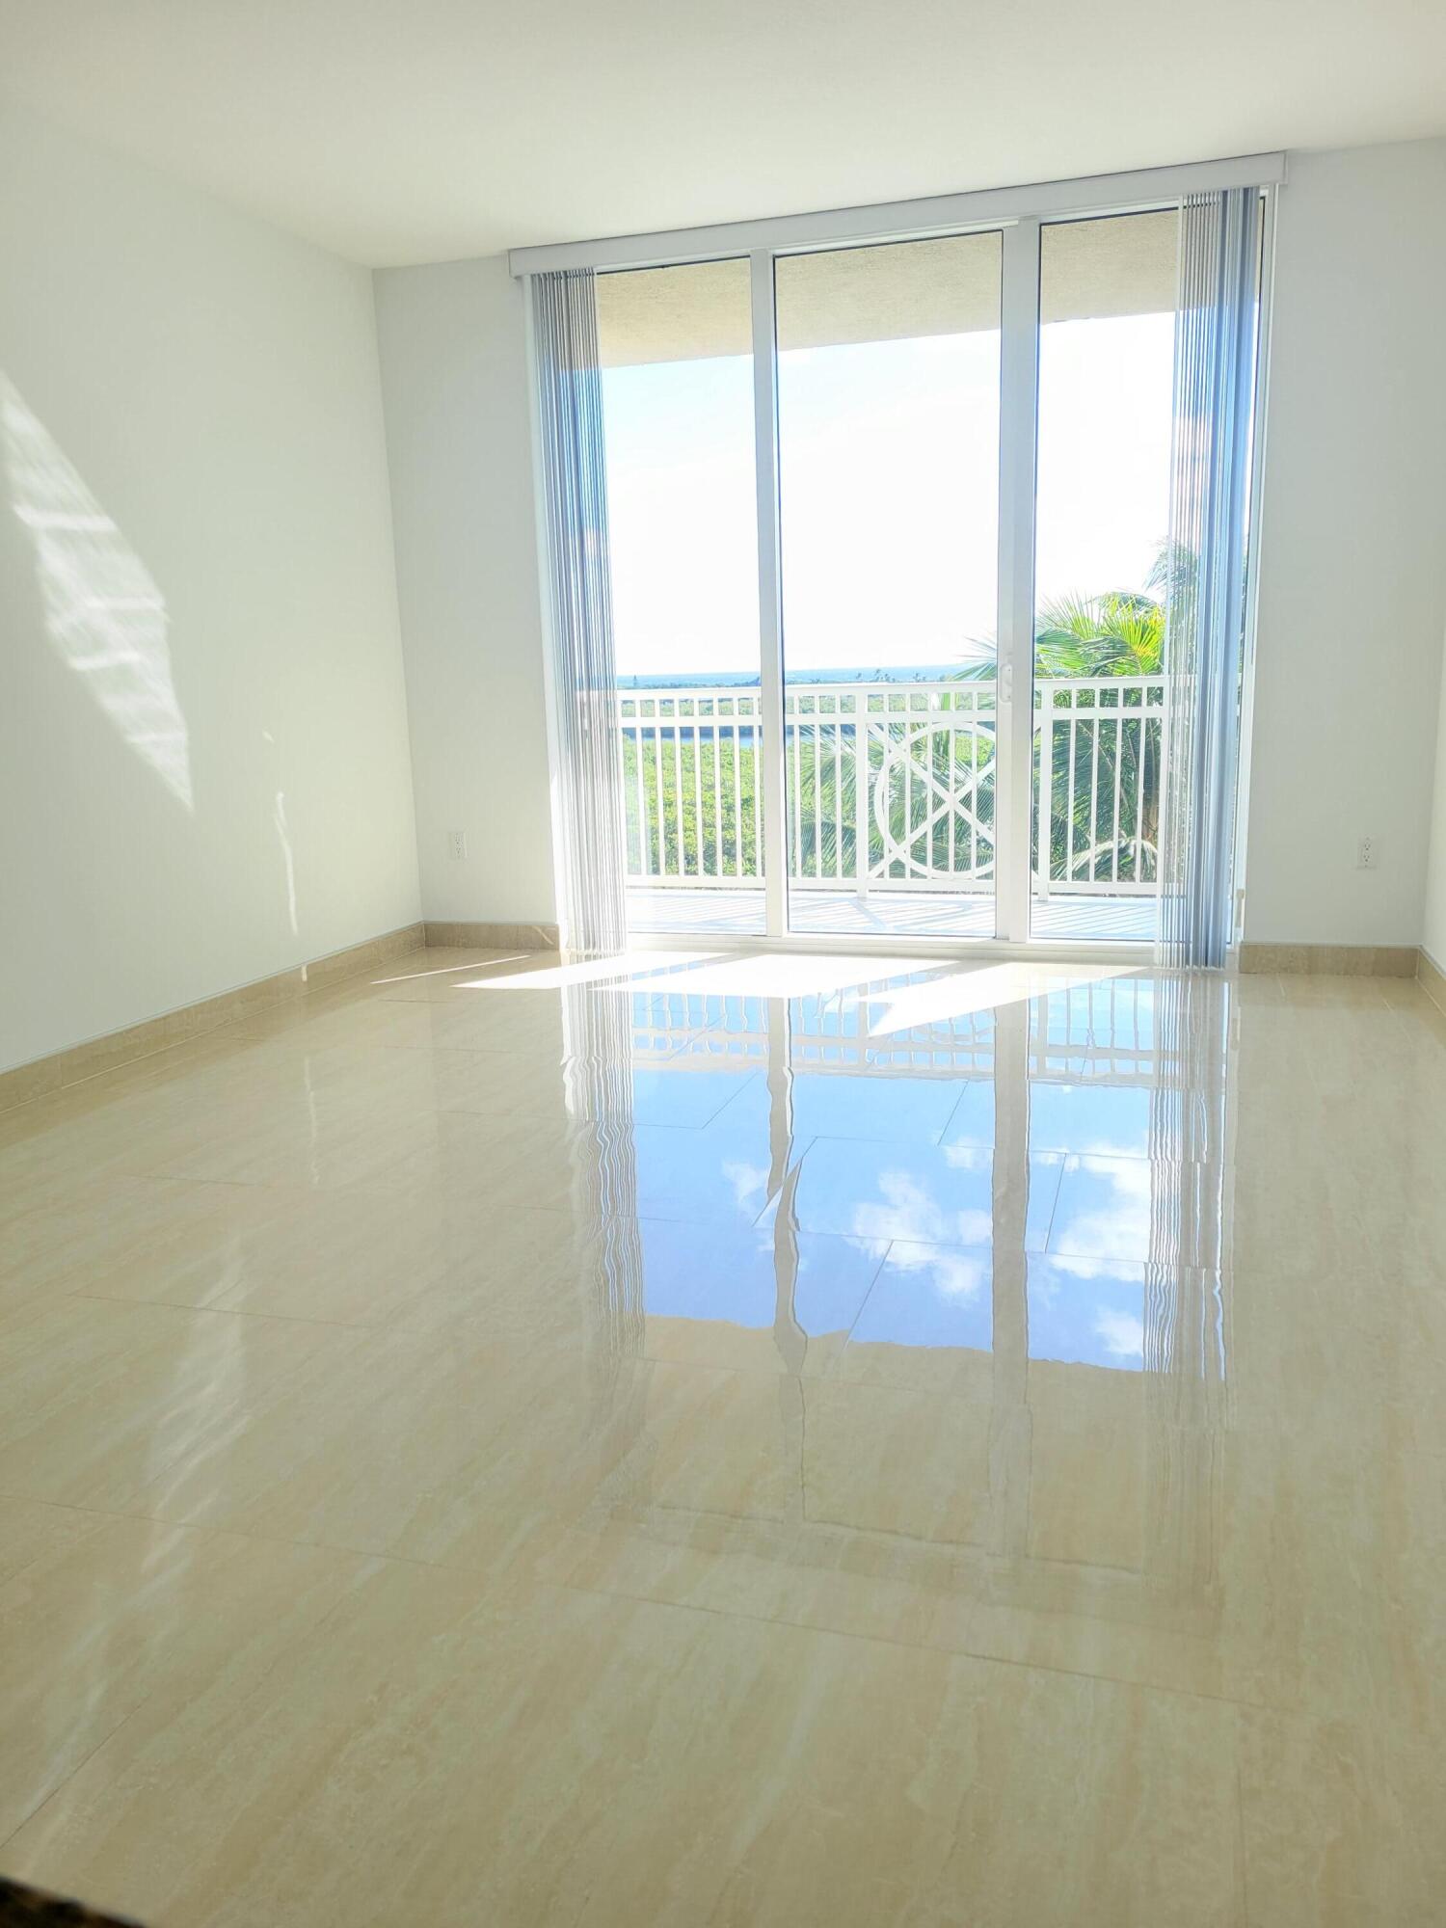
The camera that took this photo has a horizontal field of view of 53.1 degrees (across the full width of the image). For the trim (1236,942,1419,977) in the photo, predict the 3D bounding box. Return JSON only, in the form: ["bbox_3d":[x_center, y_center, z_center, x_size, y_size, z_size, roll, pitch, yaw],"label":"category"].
[{"bbox_3d":[2.157,-0.012,5.172,0.588,0.105,0.014,2,12,17],"label":"trim"}]

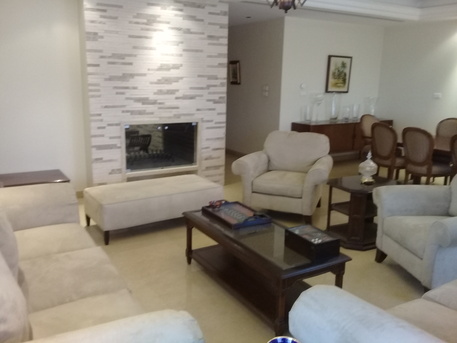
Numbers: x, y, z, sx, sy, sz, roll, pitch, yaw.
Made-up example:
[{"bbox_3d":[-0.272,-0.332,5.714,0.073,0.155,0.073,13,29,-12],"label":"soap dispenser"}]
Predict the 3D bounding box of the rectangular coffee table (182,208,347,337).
[{"bbox_3d":[0.201,0.680,3.121,0.577,0.437,1.342,-6,15,-31],"label":"rectangular coffee table"}]

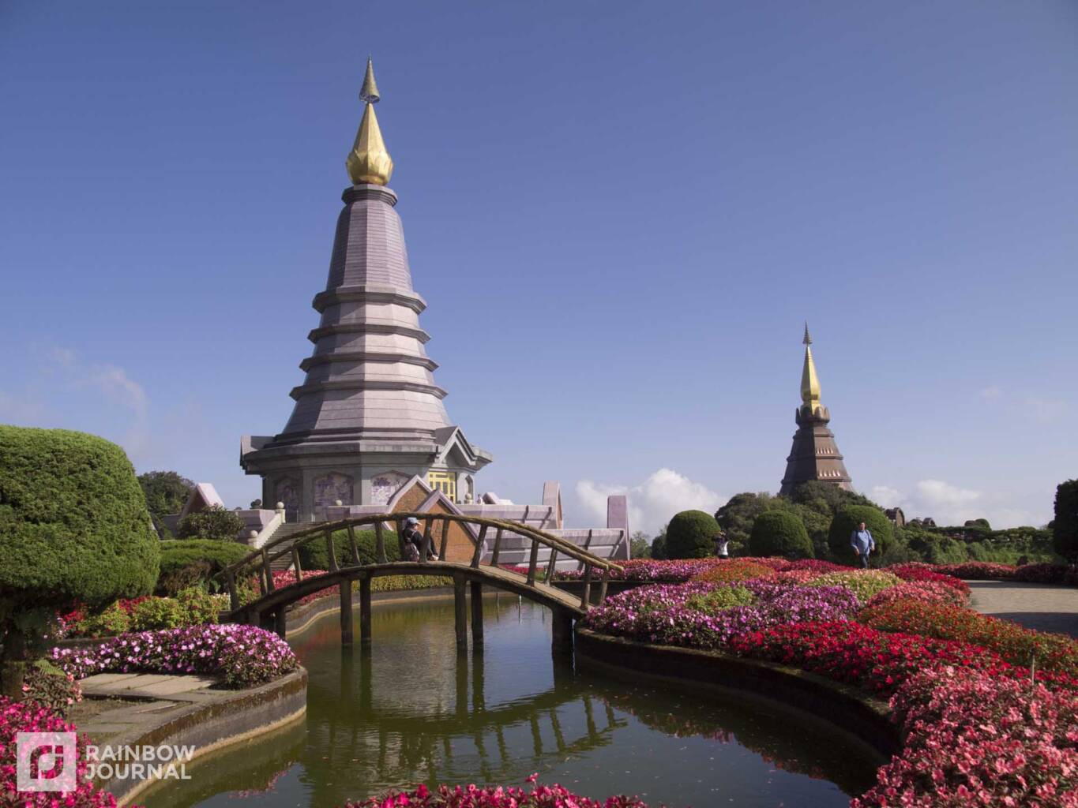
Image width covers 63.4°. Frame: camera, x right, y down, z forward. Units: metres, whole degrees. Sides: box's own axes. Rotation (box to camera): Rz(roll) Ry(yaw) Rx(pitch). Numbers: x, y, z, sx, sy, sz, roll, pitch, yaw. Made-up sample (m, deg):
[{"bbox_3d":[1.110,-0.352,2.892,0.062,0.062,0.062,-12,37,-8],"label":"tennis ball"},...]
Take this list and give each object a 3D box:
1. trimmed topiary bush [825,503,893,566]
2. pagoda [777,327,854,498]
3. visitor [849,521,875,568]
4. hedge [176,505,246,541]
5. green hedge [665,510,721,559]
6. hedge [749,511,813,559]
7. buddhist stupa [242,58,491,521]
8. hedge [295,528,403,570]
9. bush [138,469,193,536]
[{"bbox_3d":[11.079,4.558,29.865,2.250,2.150,2.250,-4,-8,20],"label":"trimmed topiary bush"},{"bbox_3d":[71.405,3.438,227.930,23.000,49.000,23.000,-4,-8,17],"label":"pagoda"},{"bbox_3d":[8.822,4.024,23.592,0.620,1.720,0.420,-3,-7,11],"label":"visitor"},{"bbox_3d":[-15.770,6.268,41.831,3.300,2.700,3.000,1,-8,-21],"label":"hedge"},{"bbox_3d":[6.018,5.196,33.868,2.250,2.100,2.250,-3,-7,10],"label":"green hedge"},{"bbox_3d":[8.910,4.988,31.872,2.300,2.050,2.300,-3,-7,15],"label":"hedge"},{"bbox_3d":[-15.700,-11.201,80.712,23.000,44.500,23.000,-6,-9,34],"label":"buddhist stupa"},{"bbox_3d":[-9.163,7.197,41.862,4.800,2.200,2.600,0,-7,-12],"label":"hedge"},{"bbox_3d":[-31.614,9.330,73.530,6.000,7.500,6.000,2,-8,-23],"label":"bush"}]

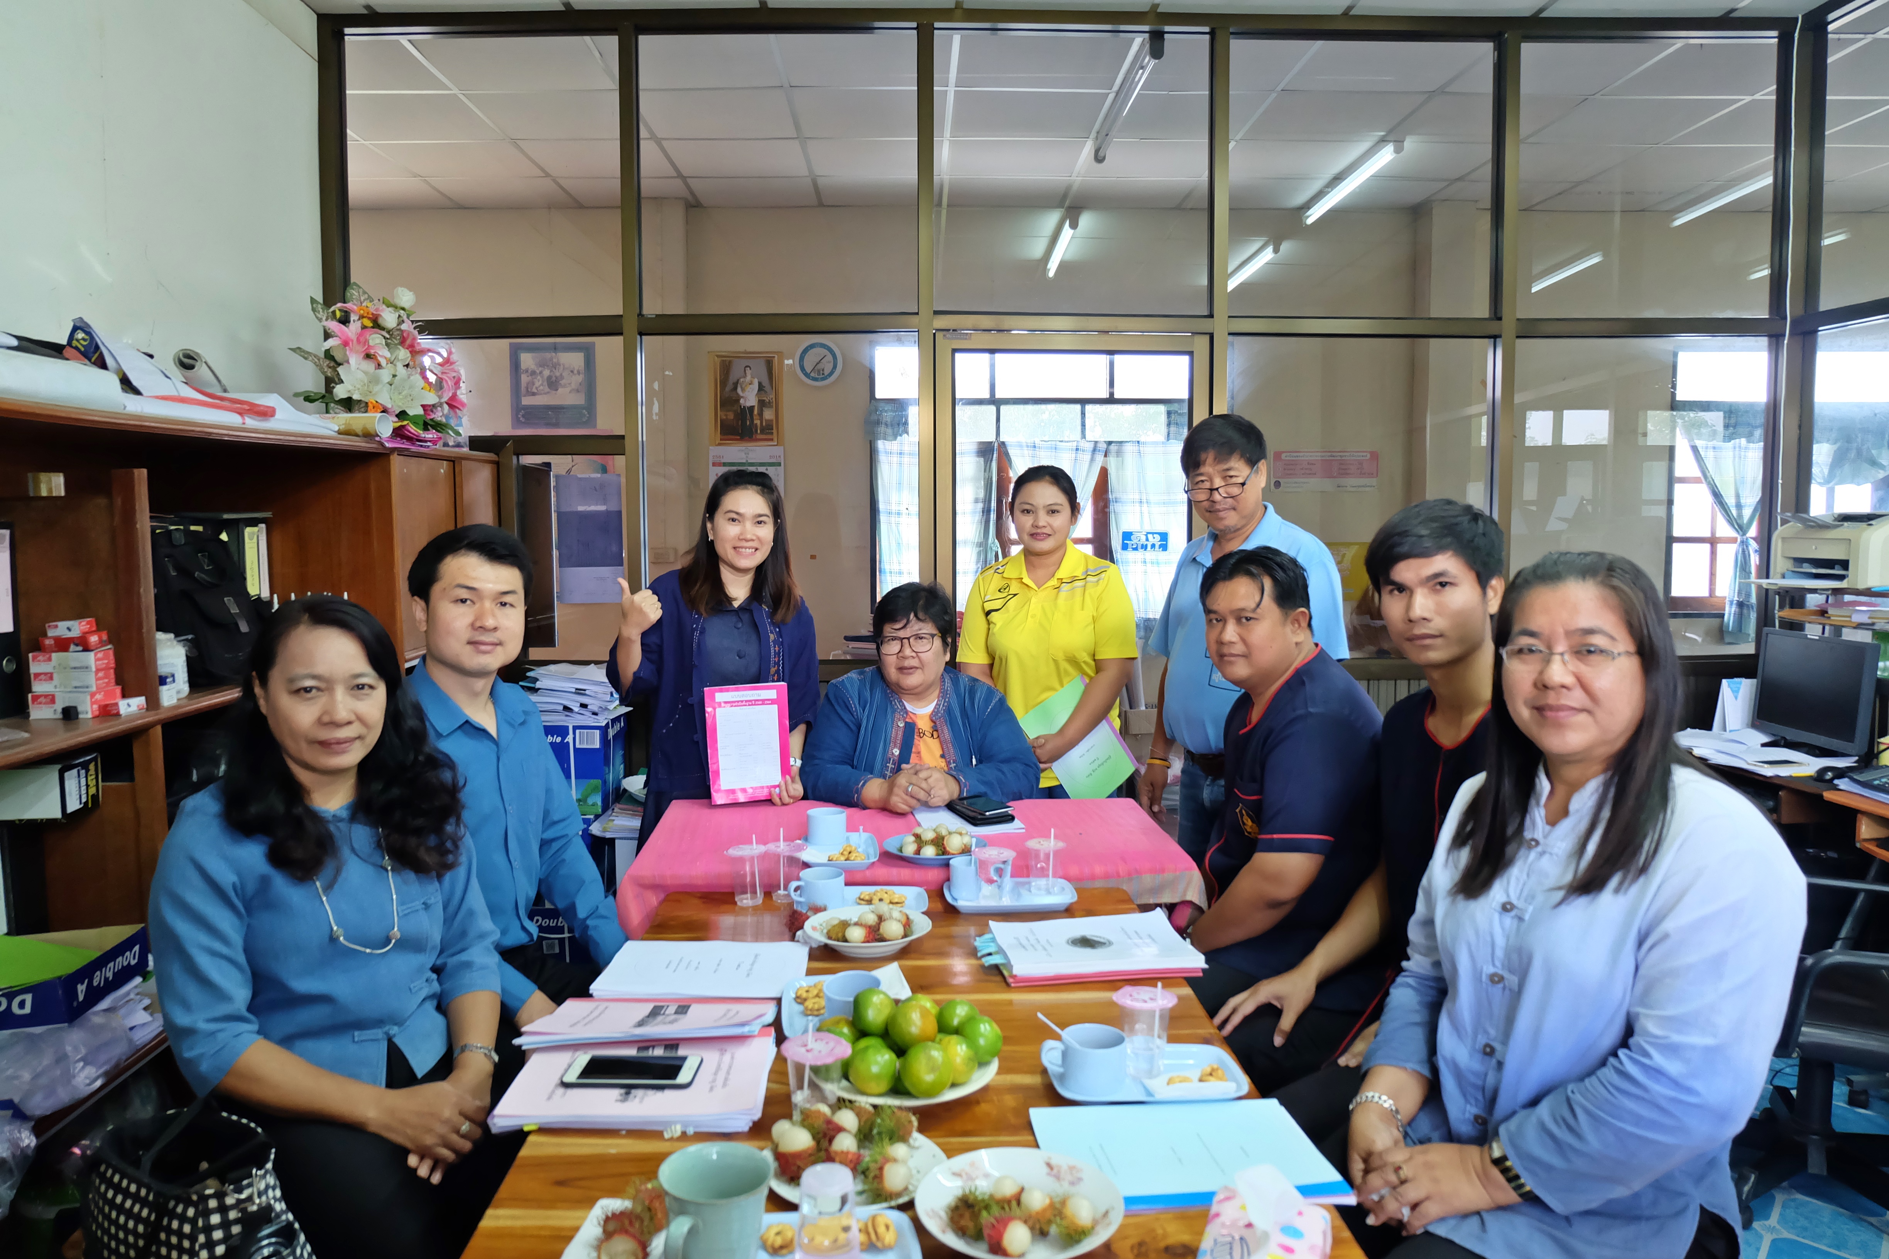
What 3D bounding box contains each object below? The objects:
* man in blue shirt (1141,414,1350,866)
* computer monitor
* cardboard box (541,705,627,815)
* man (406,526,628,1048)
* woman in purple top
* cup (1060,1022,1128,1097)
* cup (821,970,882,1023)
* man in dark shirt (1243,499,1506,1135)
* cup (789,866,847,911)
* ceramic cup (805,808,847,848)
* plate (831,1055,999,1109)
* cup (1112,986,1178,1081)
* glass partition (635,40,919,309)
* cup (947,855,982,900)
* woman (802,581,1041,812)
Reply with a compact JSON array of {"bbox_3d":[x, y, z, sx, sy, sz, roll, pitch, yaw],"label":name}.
[{"bbox_3d":[0.686,0.343,2.914,0.460,1.660,0.280,2,5,29],"label":"man in blue shirt"},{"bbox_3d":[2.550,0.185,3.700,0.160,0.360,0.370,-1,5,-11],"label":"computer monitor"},{"bbox_3d":[-1.130,0.398,3.742,0.305,0.265,0.225,0,4,0],"label":"cardboard box"},{"bbox_3d":[-0.638,0.531,2.047,0.700,1.395,0.520,4,7,38],"label":"man"},{"bbox_3d":[-0.563,0.360,3.236,0.530,1.520,0.380,-1,5,-6],"label":"woman in purple top"},{"bbox_3d":[0.173,0.532,1.551,0.102,0.063,0.077,0,4,-1],"label":"cup"},{"bbox_3d":[-0.118,0.515,1.723,0.079,0.066,0.103,3,6,30],"label":"cup"},{"bbox_3d":[0.602,0.530,1.825,0.700,1.430,0.520,-4,6,-37],"label":"man in dark shirt"},{"bbox_3d":[-0.227,0.468,2.233,0.103,0.066,0.079,-3,6,-25],"label":"cup"},{"bbox_3d":[-0.239,0.405,2.585,0.079,0.066,0.103,0,5,0],"label":"ceramic cup"},{"bbox_3d":[-0.047,0.556,1.570,0.225,0.030,0.225,0,4,0],"label":"plate"},{"bbox_3d":[0.253,0.511,1.587,0.079,0.097,0.079,0,4,0],"label":"cup"},{"bbox_3d":[-0.513,-1.412,3.890,0.866,0.875,0.040,0,4,-1],"label":"glass partition"},{"bbox_3d":[0.066,0.469,2.375,0.105,0.063,0.075,0,4,-1],"label":"cup"},{"bbox_3d":[-0.038,0.507,3.089,0.580,1.250,0.700,0,5,-2],"label":"woman"}]

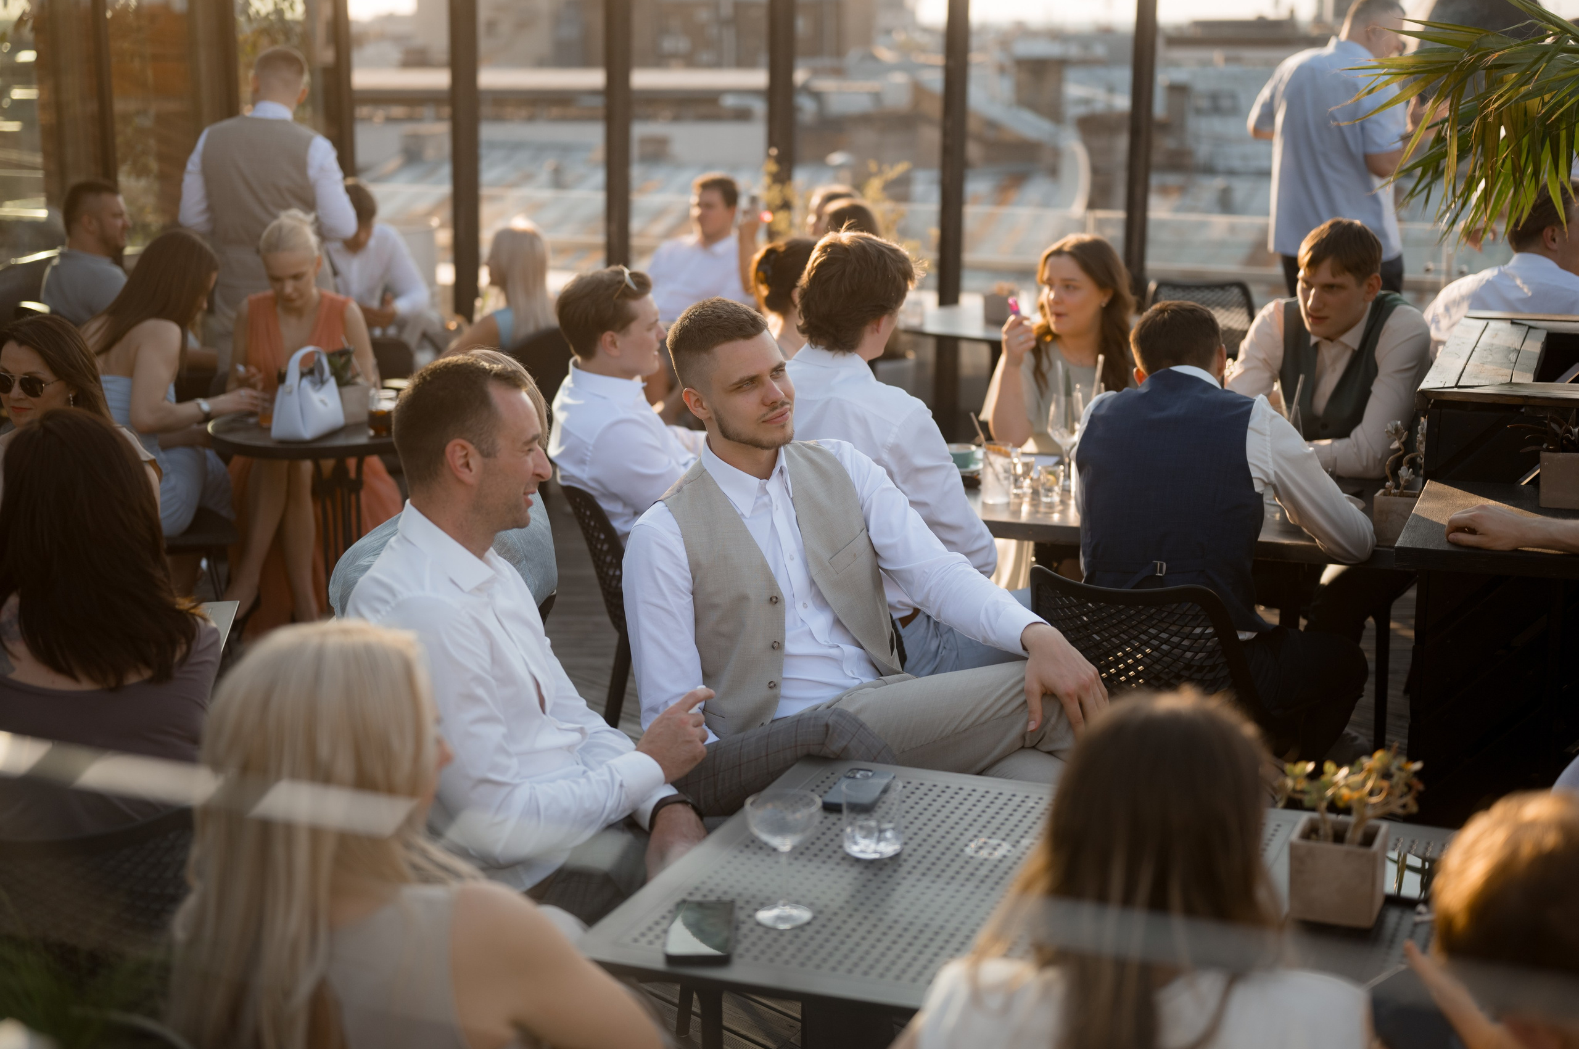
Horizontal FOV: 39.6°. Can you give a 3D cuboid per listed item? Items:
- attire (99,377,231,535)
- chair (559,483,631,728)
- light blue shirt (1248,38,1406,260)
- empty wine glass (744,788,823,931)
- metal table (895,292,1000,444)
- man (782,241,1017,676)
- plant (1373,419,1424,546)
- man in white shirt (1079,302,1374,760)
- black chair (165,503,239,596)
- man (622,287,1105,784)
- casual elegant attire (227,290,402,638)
[{"bbox_3d":[-1.595,-0.151,5.600,0.460,0.520,0.370,-10,16,-37],"label":"attire"},{"bbox_3d":[-0.138,0.372,4.450,0.570,0.820,0.500,-4,13,-17],"label":"chair"},{"bbox_3d":[1.850,-1.293,7.581,0.340,0.760,0.510,-12,16,-41],"label":"light blue shirt"},{"bbox_3d":[-0.007,0.385,2.520,0.088,0.141,0.088,-1,12,0],"label":"empty wine glass"},{"bbox_3d":[0.840,-0.396,8.300,1.150,0.745,0.780,4,13,24],"label":"metal table"},{"bbox_3d":[0.233,0.135,4.246,0.540,1.360,0.800,10,16,41],"label":"man"},{"bbox_3d":[1.226,-0.086,4.364,0.115,0.245,0.105,4,13,22],"label":"plant"},{"bbox_3d":[0.889,0.155,4.419,0.580,1.230,0.880,7,14,31],"label":"man in white shirt"},{"bbox_3d":[-1.870,0.056,6.220,0.540,0.830,0.480,-6,13,-23],"label":"black chair"},{"bbox_3d":[0.115,0.330,3.500,0.720,1.300,0.740,-6,14,-23],"label":"man"},{"bbox_3d":[-1.378,-0.129,6.253,0.520,1.030,0.660,-1,12,-2],"label":"casual elegant attire"}]

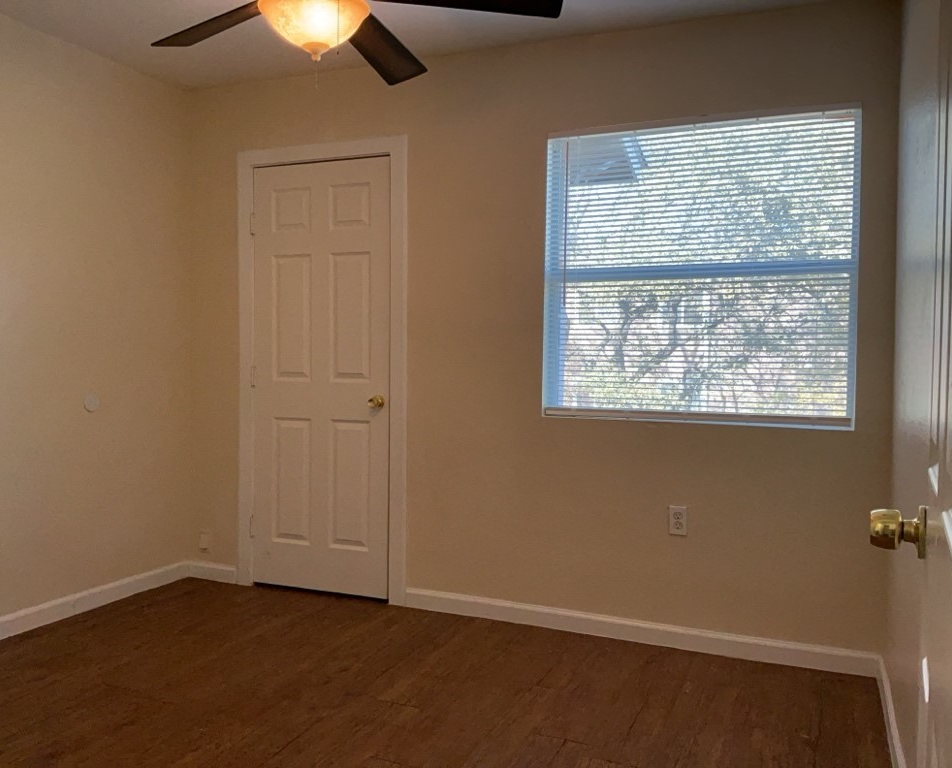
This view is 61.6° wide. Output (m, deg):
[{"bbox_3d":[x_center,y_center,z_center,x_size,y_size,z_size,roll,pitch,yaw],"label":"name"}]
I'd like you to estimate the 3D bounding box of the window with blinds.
[{"bbox_3d":[0.862,-0.439,3.186,1.190,1.185,0.100,2,2,22],"label":"window with blinds"}]

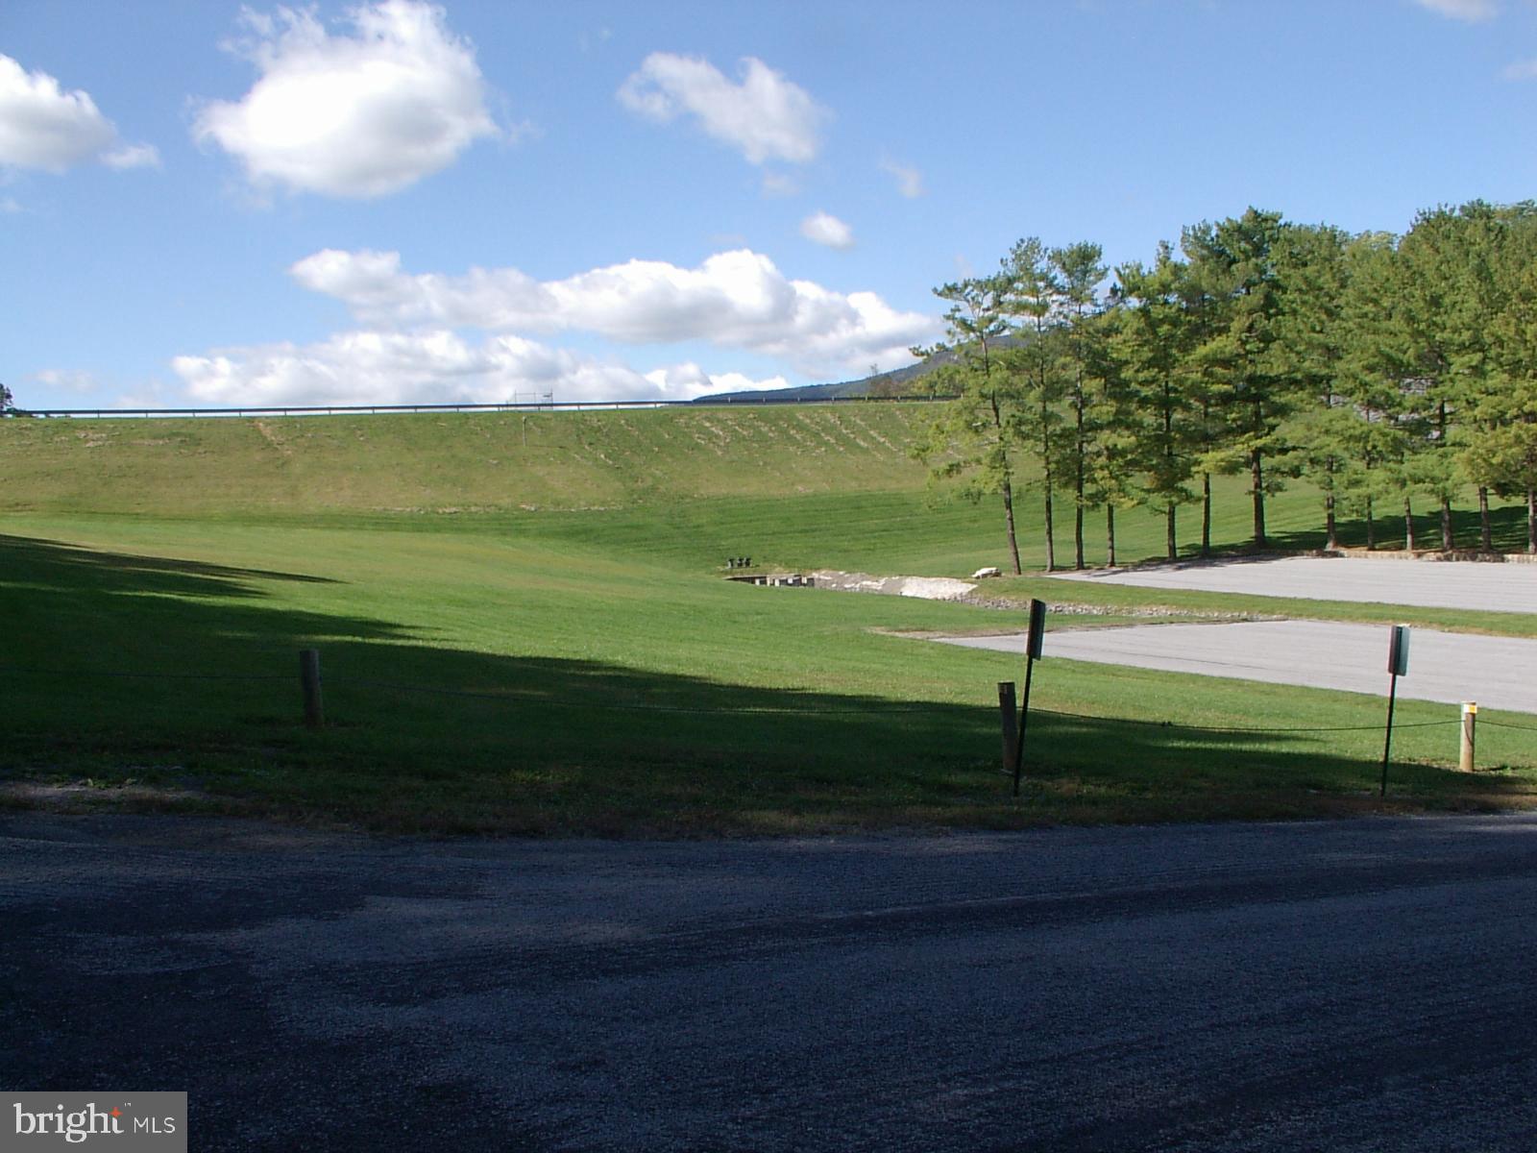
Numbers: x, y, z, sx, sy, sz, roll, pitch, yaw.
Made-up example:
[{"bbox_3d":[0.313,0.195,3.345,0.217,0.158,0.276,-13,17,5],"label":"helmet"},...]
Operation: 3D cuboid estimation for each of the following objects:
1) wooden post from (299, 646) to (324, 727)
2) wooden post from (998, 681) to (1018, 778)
[{"bbox_3d":[-3.578,0.884,12.900,0.140,0.620,0.140,-4,1,0],"label":"wooden post"},{"bbox_3d":[1.986,1.252,13.600,0.134,0.755,0.134,-2,1,0],"label":"wooden post"}]

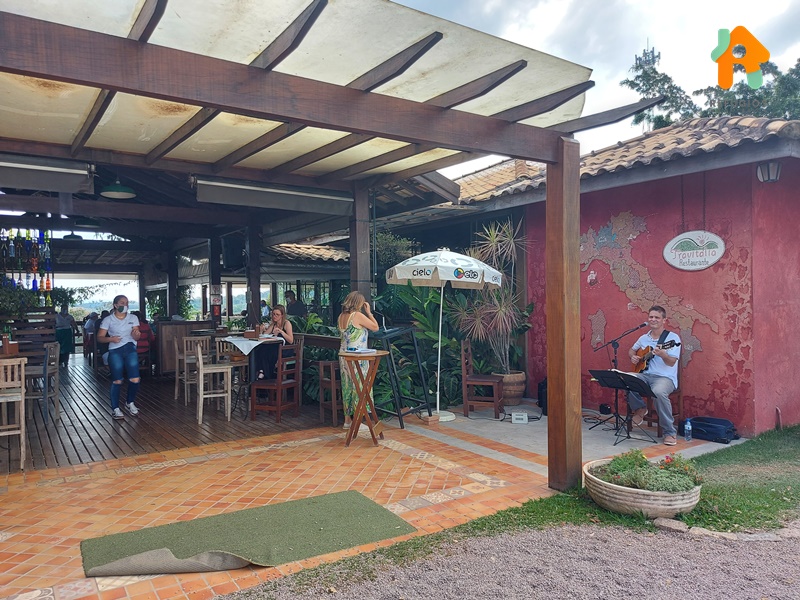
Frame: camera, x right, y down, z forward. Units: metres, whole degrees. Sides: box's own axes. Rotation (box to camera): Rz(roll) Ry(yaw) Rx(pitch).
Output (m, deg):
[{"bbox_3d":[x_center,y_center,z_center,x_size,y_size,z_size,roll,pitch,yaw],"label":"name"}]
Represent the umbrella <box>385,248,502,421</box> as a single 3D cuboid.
[{"bbox_3d":[0.566,0.429,7.284,1.550,2.220,1.550,-1,0,0],"label":"umbrella"}]

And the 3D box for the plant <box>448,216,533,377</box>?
[{"bbox_3d":[1.315,-0.050,8.150,1.050,2.300,1.180,-1,0,0],"label":"plant"}]

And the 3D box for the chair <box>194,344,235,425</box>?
[{"bbox_3d":[-2.442,1.062,7.267,0.460,1.030,0.410,-1,0,-38],"label":"chair"}]

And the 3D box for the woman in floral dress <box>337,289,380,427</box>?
[{"bbox_3d":[-0.525,0.726,6.763,0.420,1.650,0.460,-1,0,-41],"label":"woman in floral dress"}]

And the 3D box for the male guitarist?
[{"bbox_3d":[2.851,0.797,6.183,0.620,1.420,0.750,-1,0,45],"label":"male guitarist"}]

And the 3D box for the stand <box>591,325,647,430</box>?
[{"bbox_3d":[2.492,0.877,6.362,0.620,1.270,0.550,-1,0,30],"label":"stand"}]

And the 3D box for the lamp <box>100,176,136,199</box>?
[{"bbox_3d":[-3.770,-1.515,7.450,0.480,0.240,0.480,0,1,0],"label":"lamp"}]

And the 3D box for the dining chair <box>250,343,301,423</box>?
[{"bbox_3d":[-1.656,1.077,7.332,0.460,0.980,0.430,-1,0,21],"label":"dining chair"}]

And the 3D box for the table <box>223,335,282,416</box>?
[{"bbox_3d":[-2.046,1.068,7.752,0.700,1.010,0.700,-1,0,-35],"label":"table"}]

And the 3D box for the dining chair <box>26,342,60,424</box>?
[{"bbox_3d":[-4.786,1.091,7.302,0.460,1.030,0.420,-1,0,-1],"label":"dining chair"}]

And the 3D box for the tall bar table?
[{"bbox_3d":[-0.390,1.074,6.120,0.570,1.000,0.540,0,1,9],"label":"tall bar table"}]

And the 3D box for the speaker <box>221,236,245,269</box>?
[{"bbox_3d":[-3.050,-0.873,10.200,0.370,0.580,0.380,-8,3,-24],"label":"speaker"}]

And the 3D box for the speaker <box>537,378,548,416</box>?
[{"bbox_3d":[2.080,1.300,7.580,0.360,0.490,0.360,0,1,34],"label":"speaker"}]

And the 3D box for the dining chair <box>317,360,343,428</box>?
[{"bbox_3d":[-0.755,1.175,7.020,0.390,0.790,0.390,-1,1,-36],"label":"dining chair"}]

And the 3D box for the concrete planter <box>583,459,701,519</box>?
[{"bbox_3d":[1.838,1.453,4.231,0.830,0.260,0.830,0,1,0],"label":"concrete planter"}]

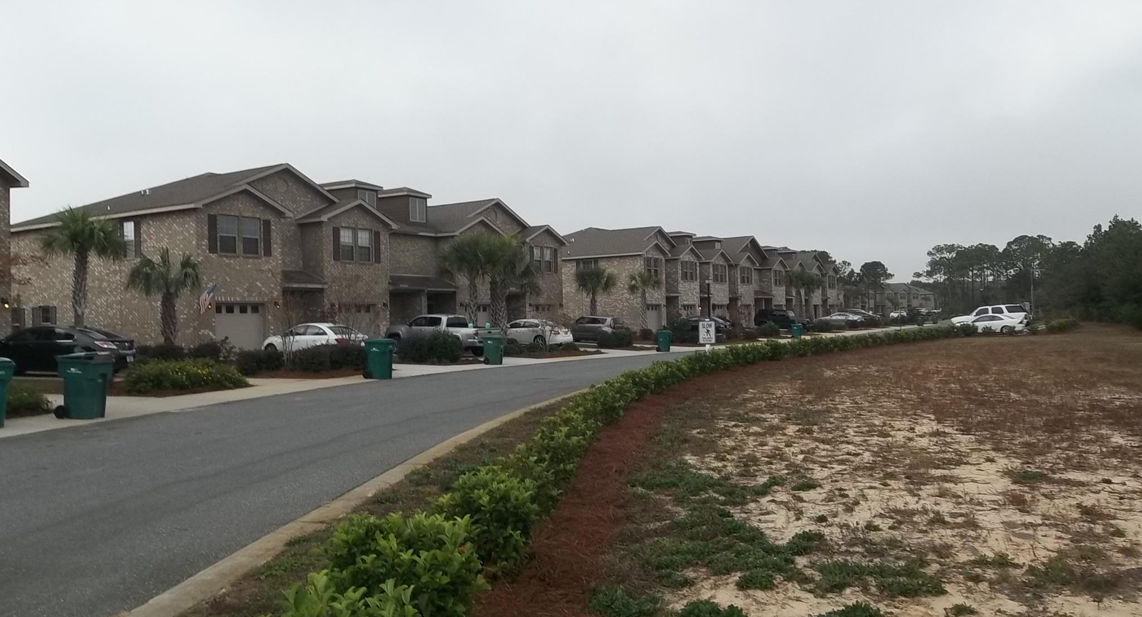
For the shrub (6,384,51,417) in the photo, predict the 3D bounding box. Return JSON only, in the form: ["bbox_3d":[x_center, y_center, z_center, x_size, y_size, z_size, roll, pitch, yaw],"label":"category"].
[{"bbox_3d":[-10.222,1.686,16.500,0.900,0.520,1.100,-1,-1,10],"label":"shrub"}]

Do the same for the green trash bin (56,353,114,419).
[{"bbox_3d":[-8.406,1.356,15.400,0.760,1.100,0.630,-1,-1,11],"label":"green trash bin"}]

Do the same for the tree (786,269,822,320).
[{"bbox_3d":[22.961,-1.008,88.000,3.600,5.800,3.300,-1,-1,15],"label":"tree"}]

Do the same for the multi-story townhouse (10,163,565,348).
[{"bbox_3d":[-14.539,-2.409,51.001,17.000,9.000,27.500,-1,-1,32],"label":"multi-story townhouse"}]

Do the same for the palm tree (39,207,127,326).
[{"bbox_3d":[-16.451,-0.624,30.000,2.600,5.300,2.600,-1,-1,-30],"label":"palm tree"}]

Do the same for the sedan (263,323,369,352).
[{"bbox_3d":[-10.108,1.298,35.205,4.750,1.450,1.800,-1,-1,32],"label":"sedan"}]

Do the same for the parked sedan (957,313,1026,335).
[{"bbox_3d":[28.808,1.079,61.000,4.550,1.390,1.750,-4,-2,28],"label":"parked sedan"}]

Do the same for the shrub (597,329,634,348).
[{"bbox_3d":[2.330,1.633,47.000,1.950,0.970,1.600,-1,-1,3],"label":"shrub"}]

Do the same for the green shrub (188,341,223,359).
[{"bbox_3d":[-13.535,1.606,33.000,1.350,0.750,1.250,-1,-1,-22],"label":"green shrub"}]

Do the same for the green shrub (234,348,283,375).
[{"bbox_3d":[-9.395,1.552,26.800,1.400,0.820,1.300,-1,-1,-19],"label":"green shrub"}]

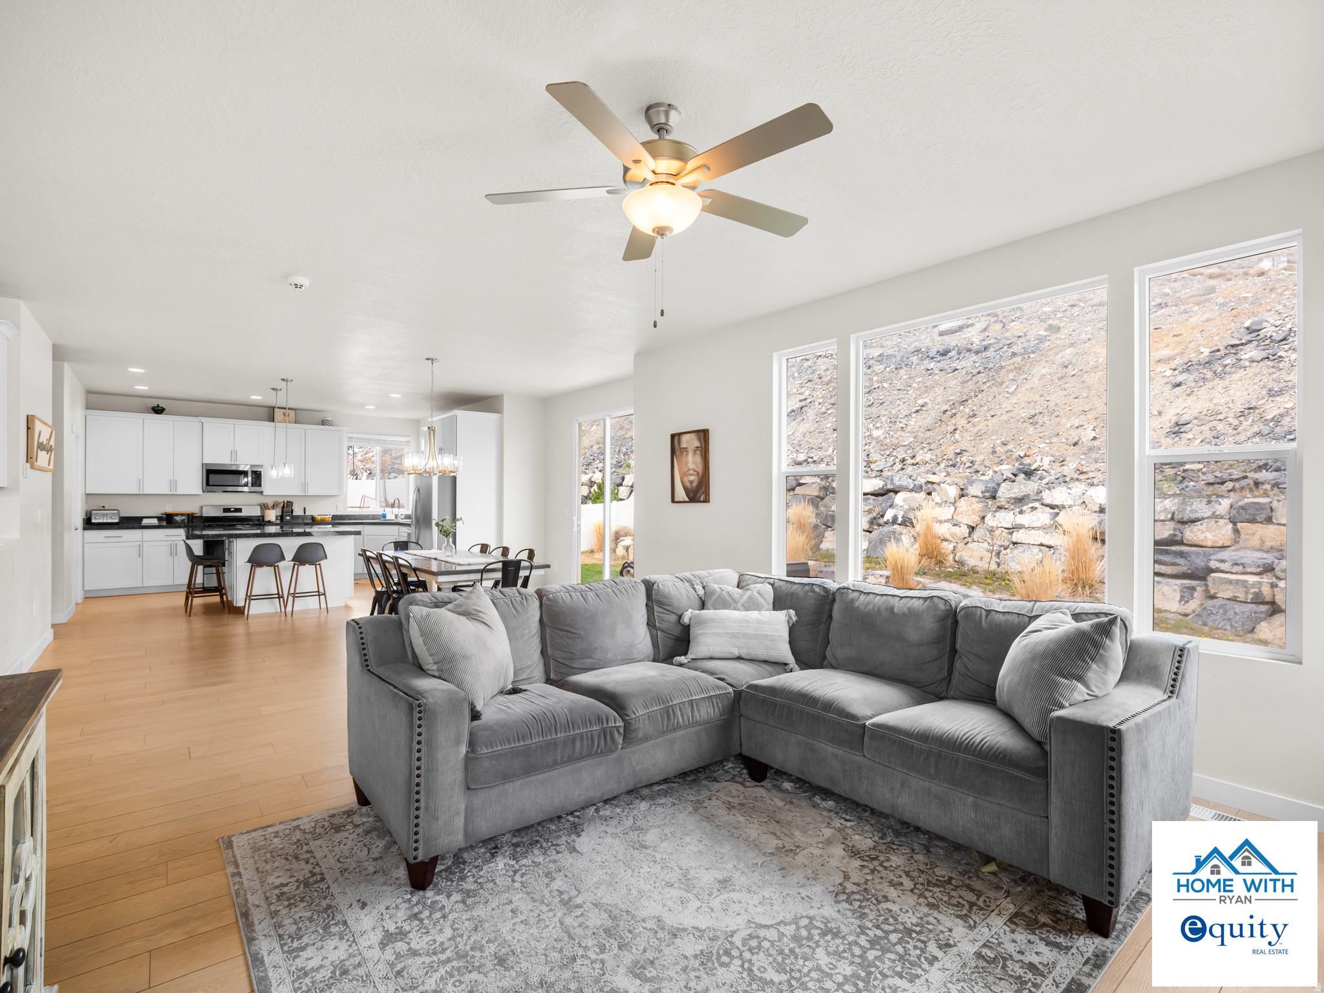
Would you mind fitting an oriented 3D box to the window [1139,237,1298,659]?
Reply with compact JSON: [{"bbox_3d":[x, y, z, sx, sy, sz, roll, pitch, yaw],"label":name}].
[{"bbox_3d":[2.496,-0.207,2.770,0.120,1.800,0.553,1,-1,-40],"label":"window"}]

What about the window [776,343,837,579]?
[{"bbox_3d":[1.042,-0.202,4.495,0.120,1.800,0.560,1,-1,-40],"label":"window"}]

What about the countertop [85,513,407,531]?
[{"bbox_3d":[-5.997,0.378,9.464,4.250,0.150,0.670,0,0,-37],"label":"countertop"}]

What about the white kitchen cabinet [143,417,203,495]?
[{"bbox_3d":[-7.098,-0.569,8.889,0.678,1.075,0.340,1,-1,-40],"label":"white kitchen cabinet"}]

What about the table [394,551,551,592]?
[{"bbox_3d":[-2.061,0.978,5.820,1.000,0.765,2.120,1,-1,-40],"label":"table"}]

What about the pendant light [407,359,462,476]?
[{"bbox_3d":[-2.295,-0.804,6.085,0.560,1.170,0.560,1,-1,-40],"label":"pendant light"}]

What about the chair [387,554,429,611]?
[{"bbox_3d":[-2.165,0.945,5.502,0.480,0.850,0.440,0,0,-40],"label":"chair"}]

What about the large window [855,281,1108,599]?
[{"bbox_3d":[1.794,-0.222,3.679,0.110,1.780,1.510,0,0,-37],"label":"large window"}]

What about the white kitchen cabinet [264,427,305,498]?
[{"bbox_3d":[-6.048,-0.548,9.774,0.569,1.075,0.340,1,-1,-40],"label":"white kitchen cabinet"}]

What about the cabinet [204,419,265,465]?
[{"bbox_3d":[-6.491,-0.790,9.292,0.770,0.635,0.340,0,0,-37],"label":"cabinet"}]

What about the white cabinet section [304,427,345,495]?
[{"bbox_3d":[-5.517,-0.556,9.950,0.561,1.071,0.325,0,0,-39],"label":"white cabinet section"}]

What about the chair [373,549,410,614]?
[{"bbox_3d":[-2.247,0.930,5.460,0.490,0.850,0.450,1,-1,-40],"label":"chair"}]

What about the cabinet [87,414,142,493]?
[{"bbox_3d":[-7.561,-0.562,8.492,0.595,1.070,0.340,0,0,-37],"label":"cabinet"}]

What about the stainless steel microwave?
[{"bbox_3d":[-6.539,-0.266,9.321,0.753,0.420,0.400,1,-1,-40],"label":"stainless steel microwave"}]

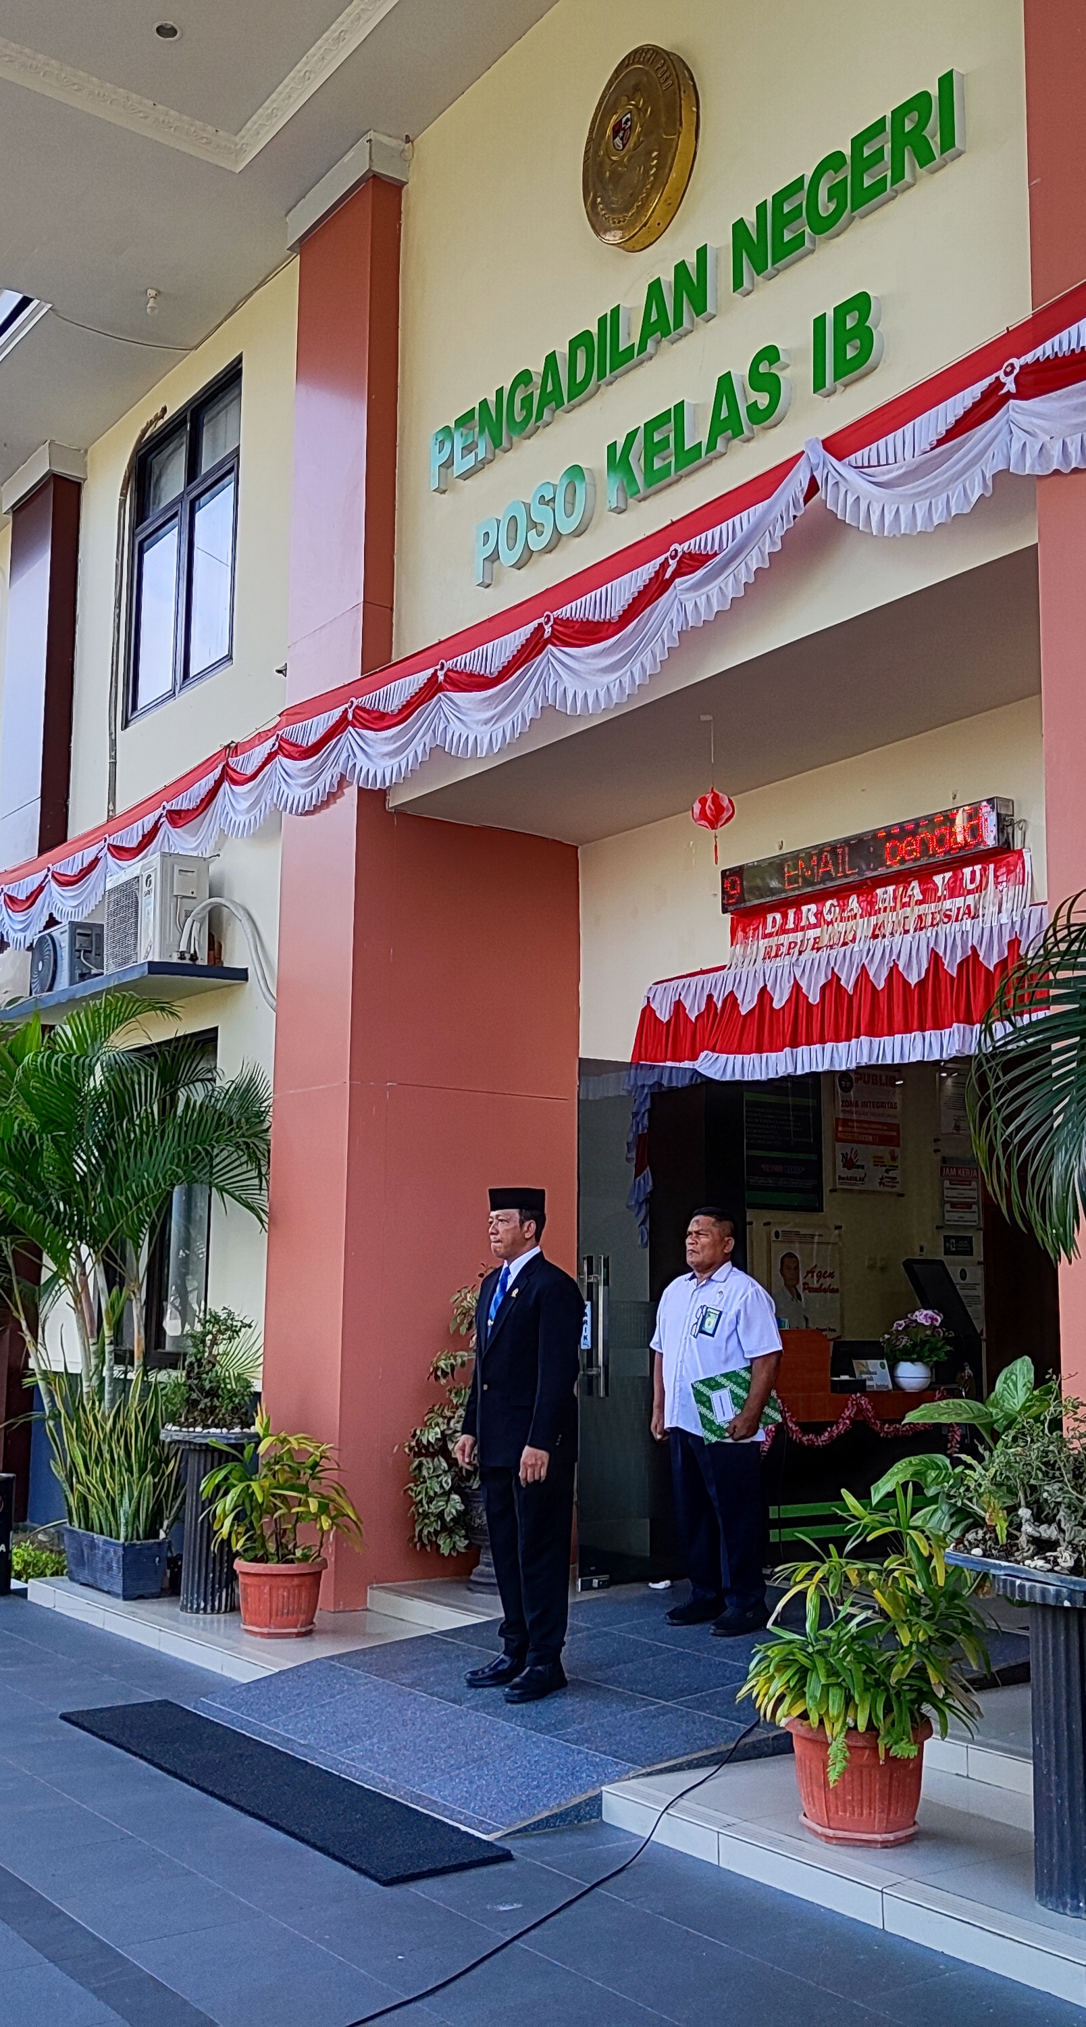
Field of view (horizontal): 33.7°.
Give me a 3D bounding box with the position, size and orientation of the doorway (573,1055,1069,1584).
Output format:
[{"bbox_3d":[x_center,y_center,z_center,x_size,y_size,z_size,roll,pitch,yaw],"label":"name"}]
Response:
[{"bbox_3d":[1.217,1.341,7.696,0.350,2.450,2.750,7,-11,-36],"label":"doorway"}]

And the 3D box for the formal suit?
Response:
[{"bbox_3d":[-0.073,1.620,6.599,0.290,1.480,0.490,7,-11,-36],"label":"formal suit"}]

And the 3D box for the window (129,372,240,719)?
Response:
[{"bbox_3d":[-2.193,-2.836,10.974,0.100,1.862,1.515,7,-11,-36],"label":"window"}]

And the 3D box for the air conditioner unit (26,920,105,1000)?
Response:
[{"bbox_3d":[-2.857,-0.292,10.891,0.270,0.480,0.720,7,-11,-36],"label":"air conditioner unit"}]

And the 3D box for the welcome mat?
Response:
[{"bbox_3d":[-0.912,2.419,5.702,0.415,0.018,2.250,7,-11,-36],"label":"welcome mat"}]

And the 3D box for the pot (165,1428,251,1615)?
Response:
[{"bbox_3d":[-1.523,2.345,8.349,0.450,0.813,0.450,1,-9,0],"label":"pot"}]

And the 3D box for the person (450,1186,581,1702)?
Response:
[{"bbox_3d":[-0.072,1.551,6.610,0.330,1.790,0.510,7,-11,-36],"label":"person"}]

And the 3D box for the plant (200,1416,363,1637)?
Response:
[{"bbox_3d":[-1.130,2.226,7.843,0.630,0.899,0.630,1,-9,0],"label":"plant"}]

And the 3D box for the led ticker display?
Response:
[{"bbox_3d":[1.370,-0.654,7.816,0.100,0.210,1.630,7,-11,-36],"label":"led ticker display"}]

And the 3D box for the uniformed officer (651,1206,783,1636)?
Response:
[{"bbox_3d":[0.701,1.641,7.402,0.300,1.690,0.520,7,-11,-36],"label":"uniformed officer"}]

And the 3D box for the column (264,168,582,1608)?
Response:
[{"bbox_3d":[-0.603,-0.745,9.491,1.300,7.250,0.790,7,-11,-36],"label":"column"}]

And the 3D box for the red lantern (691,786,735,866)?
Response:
[{"bbox_3d":[0.670,-0.736,7.035,0.175,0.300,0.175,1,-9,0],"label":"red lantern"}]

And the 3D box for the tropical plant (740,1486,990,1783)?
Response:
[{"bbox_3d":[0.896,1.722,4.985,0.610,0.770,0.610,1,-9,0],"label":"tropical plant"}]

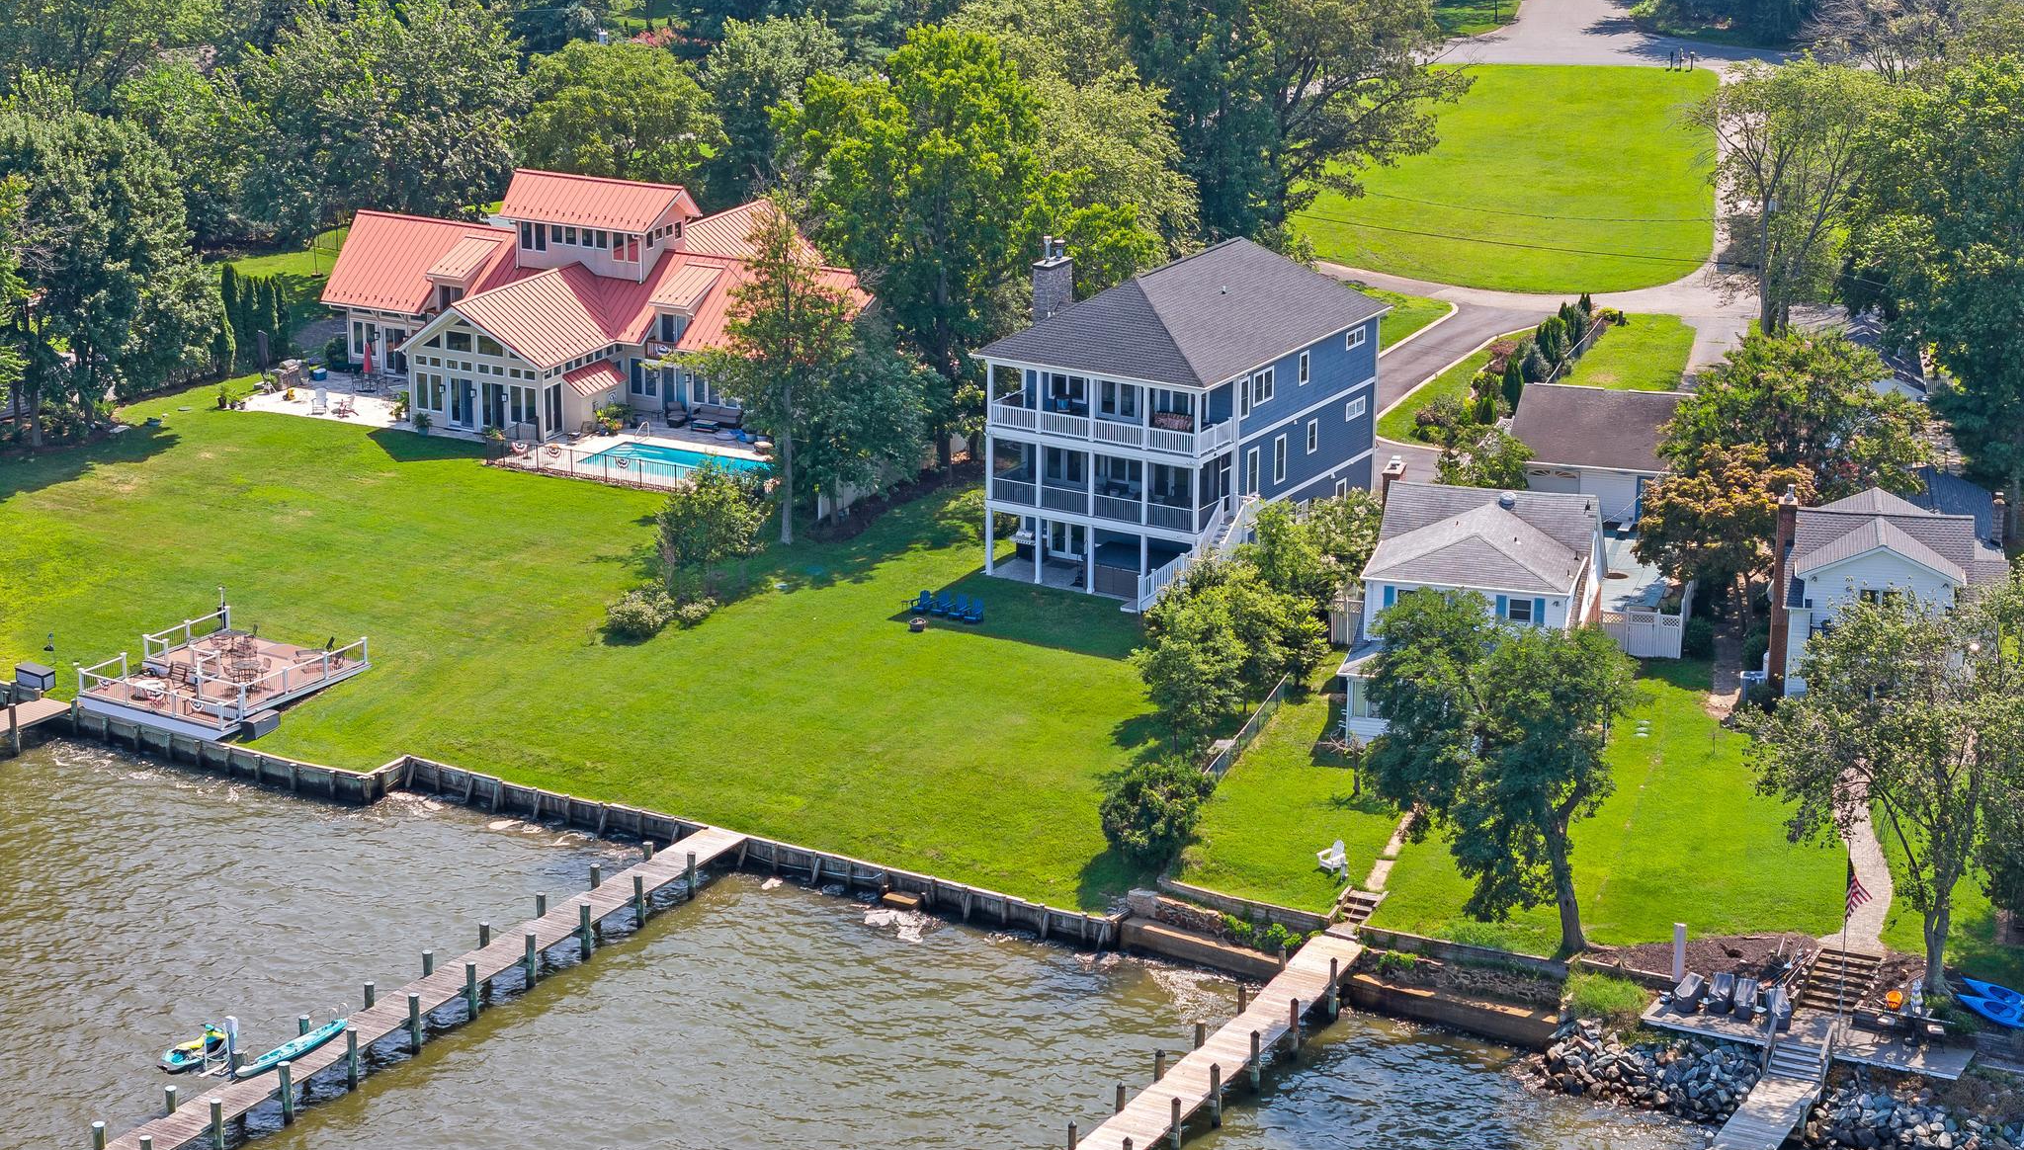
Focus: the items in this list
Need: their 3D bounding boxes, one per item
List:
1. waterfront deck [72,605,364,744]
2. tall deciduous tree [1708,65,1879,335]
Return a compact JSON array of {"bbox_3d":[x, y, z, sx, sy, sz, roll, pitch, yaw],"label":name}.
[{"bbox_3d":[-30.064,3.747,156.315,7.430,1.950,8.345,11,20,31],"label":"waterfront deck"},{"bbox_3d":[38.256,-18.732,203.099,9.000,13.852,8.600,0,17,0],"label":"tall deciduous tree"}]

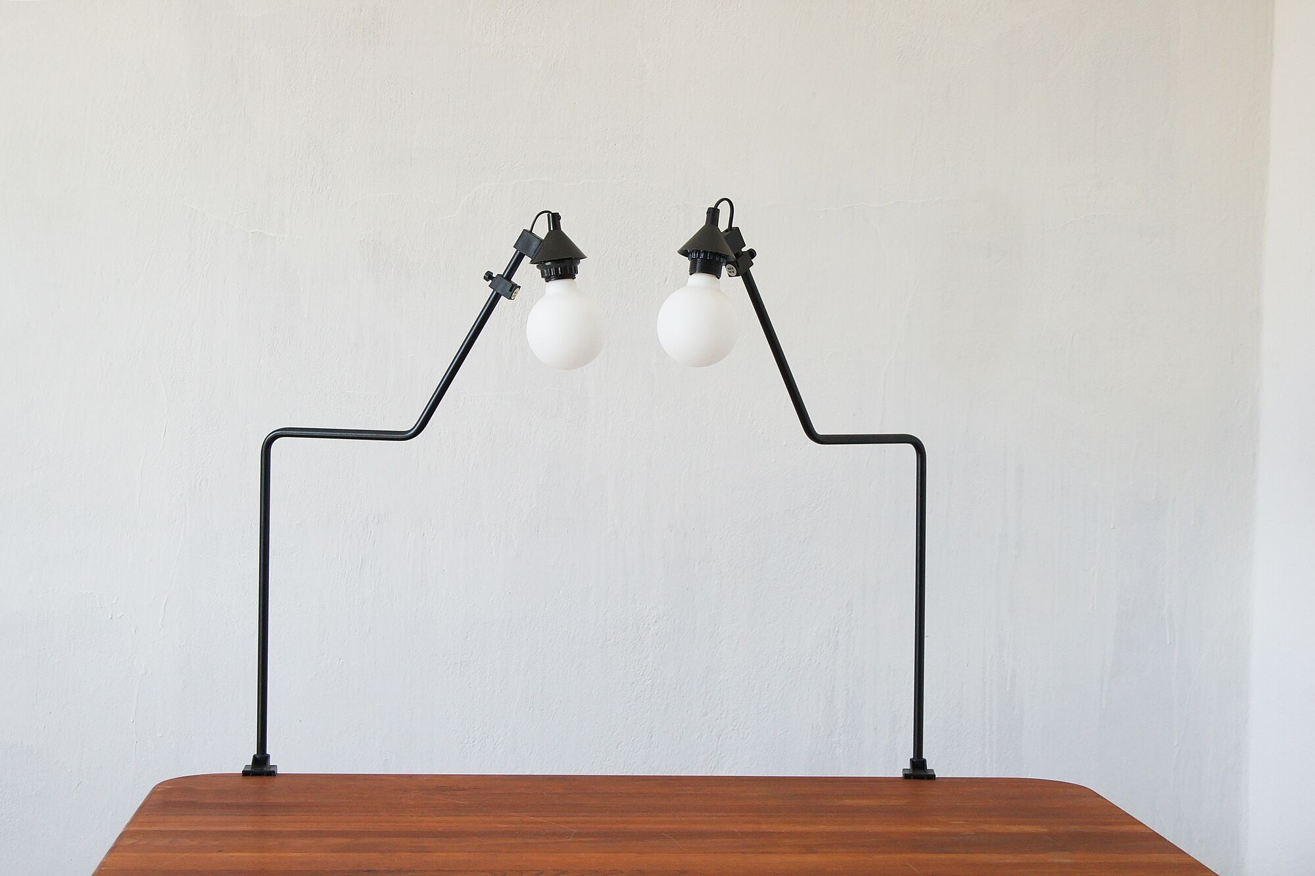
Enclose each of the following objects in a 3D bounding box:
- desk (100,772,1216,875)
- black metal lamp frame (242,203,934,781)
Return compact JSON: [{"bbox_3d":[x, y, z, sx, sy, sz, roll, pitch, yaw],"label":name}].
[{"bbox_3d":[-0.015,0.818,2.797,1.184,0.737,0.760,1,2,-5],"label":"desk"},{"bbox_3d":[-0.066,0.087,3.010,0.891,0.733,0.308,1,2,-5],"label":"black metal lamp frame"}]

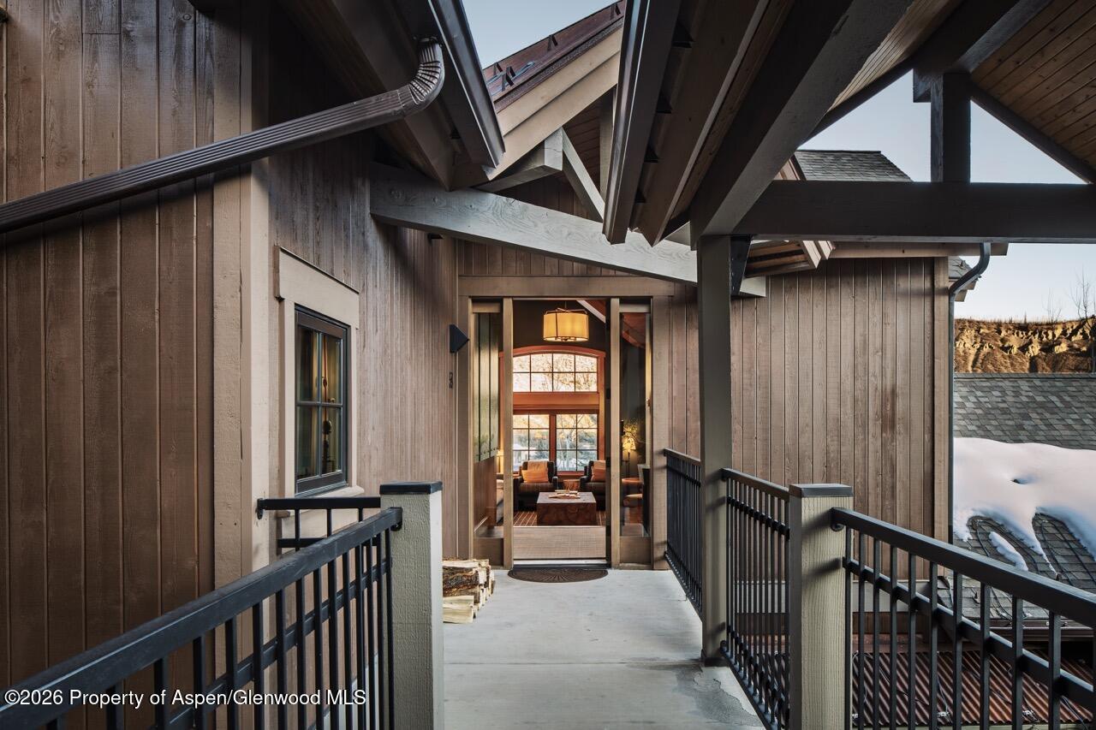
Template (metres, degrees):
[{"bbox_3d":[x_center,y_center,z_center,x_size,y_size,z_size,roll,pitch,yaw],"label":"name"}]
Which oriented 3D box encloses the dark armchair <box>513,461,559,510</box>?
[{"bbox_3d":[-0.195,2.180,13.300,0.800,0.870,0.850,0,-2,1],"label":"dark armchair"}]

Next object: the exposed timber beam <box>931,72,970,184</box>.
[{"bbox_3d":[2.240,-1.304,4.070,0.148,0.620,0.145,0,0,0],"label":"exposed timber beam"}]

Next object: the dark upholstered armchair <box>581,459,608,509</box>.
[{"bbox_3d":[1.000,2.180,13.300,0.790,0.870,0.850,0,-2,7],"label":"dark upholstered armchair"}]

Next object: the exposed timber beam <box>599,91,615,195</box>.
[{"bbox_3d":[0.481,-1.547,5.398,0.140,1.080,0.140,0,0,-43],"label":"exposed timber beam"}]

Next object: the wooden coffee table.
[{"bbox_3d":[0.295,2.240,11.200,0.860,0.430,1.350,0,-2,2],"label":"wooden coffee table"}]

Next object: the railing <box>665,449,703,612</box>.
[{"bbox_3d":[1.015,1.151,5.360,0.060,0.940,2.360,0,-3,3],"label":"railing"}]

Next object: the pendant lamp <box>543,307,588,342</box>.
[{"bbox_3d":[0.216,-0.474,8.700,0.540,0.400,0.540,0,-2,0],"label":"pendant lamp"}]

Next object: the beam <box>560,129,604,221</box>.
[{"bbox_3d":[0.203,-1.331,5.116,0.104,0.764,0.103,-2,42,46],"label":"beam"}]

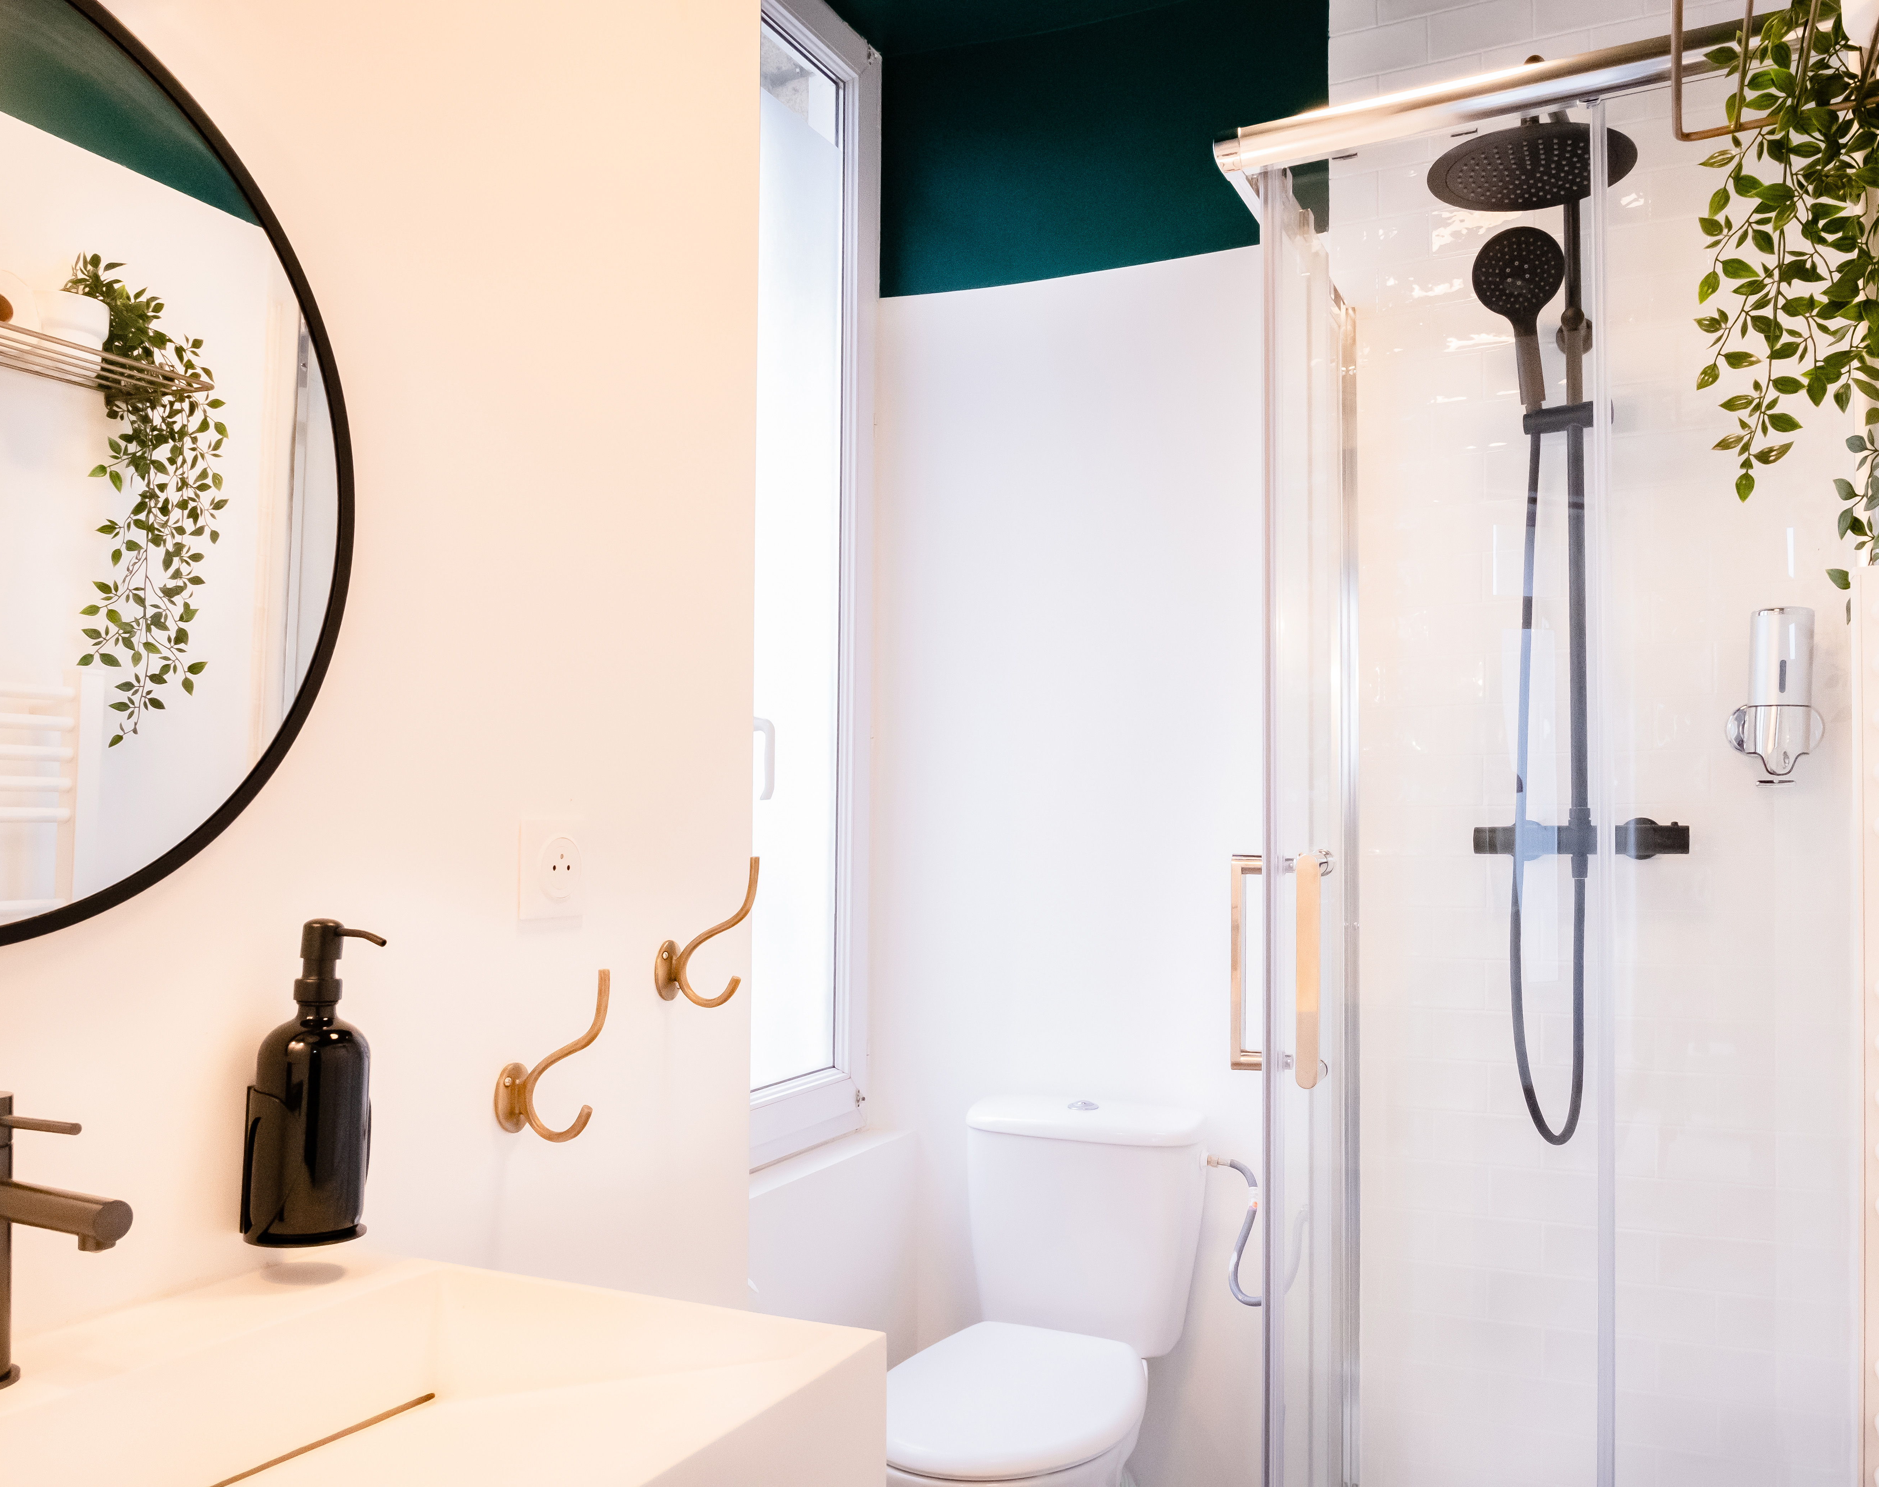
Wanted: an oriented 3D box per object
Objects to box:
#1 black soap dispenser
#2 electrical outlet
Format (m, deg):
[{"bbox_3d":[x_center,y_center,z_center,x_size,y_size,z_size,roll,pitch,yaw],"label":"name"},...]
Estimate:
[{"bbox_3d":[-0.430,0.233,1.027,0.096,0.219,0.080,-2,-4,26],"label":"black soap dispenser"},{"bbox_3d":[-0.344,0.110,1.309,0.009,0.085,0.083,-2,-4,26],"label":"electrical outlet"}]

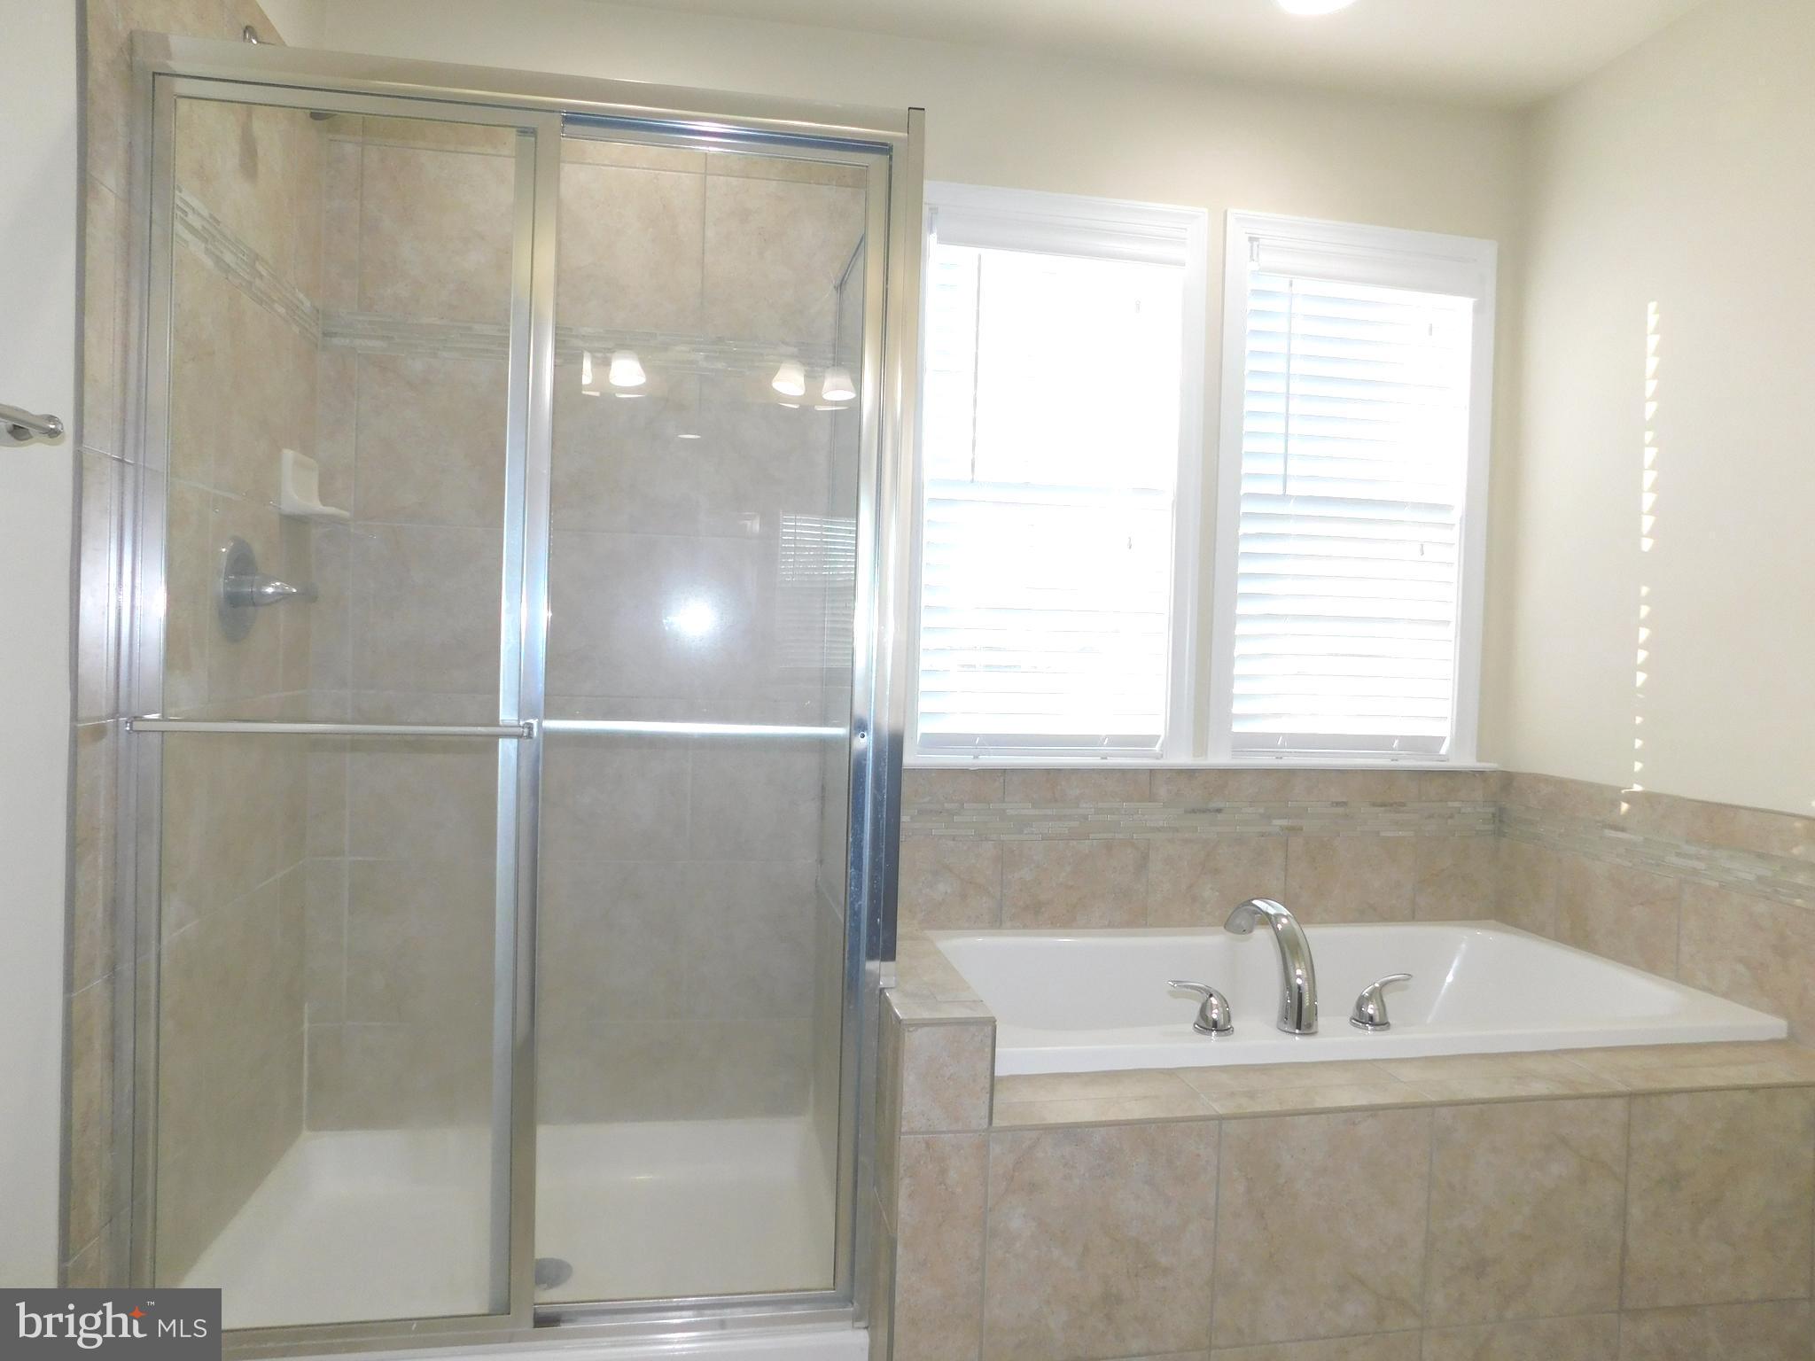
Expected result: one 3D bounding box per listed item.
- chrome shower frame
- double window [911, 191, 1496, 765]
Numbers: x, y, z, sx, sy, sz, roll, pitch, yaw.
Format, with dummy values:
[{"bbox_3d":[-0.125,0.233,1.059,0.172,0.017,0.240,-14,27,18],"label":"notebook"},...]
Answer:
[{"bbox_3d":[-0.530,0.053,1.727,1.065,1.805,0.080,1,1,-10],"label":"chrome shower frame"},{"bbox_3d":[0.680,-0.430,2.756,1.403,1.251,0.100,1,1,-10],"label":"double window"}]

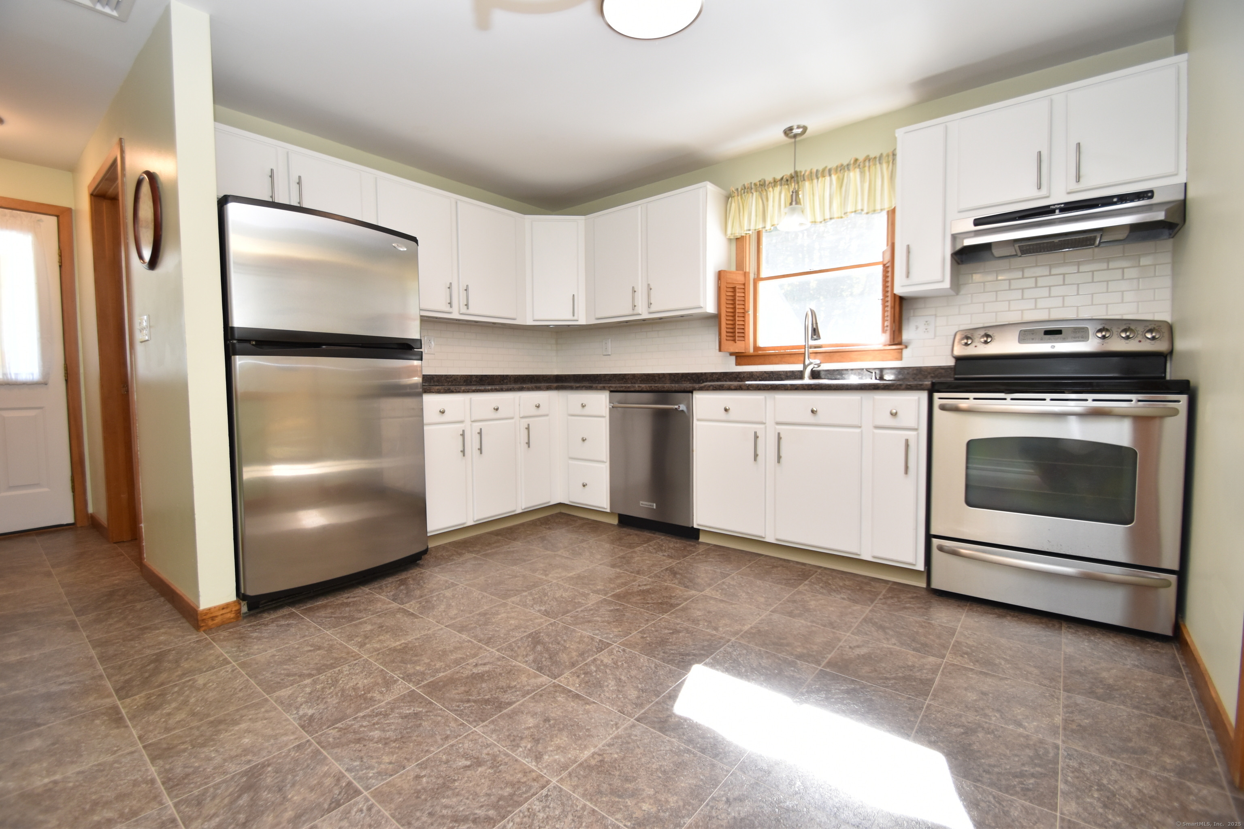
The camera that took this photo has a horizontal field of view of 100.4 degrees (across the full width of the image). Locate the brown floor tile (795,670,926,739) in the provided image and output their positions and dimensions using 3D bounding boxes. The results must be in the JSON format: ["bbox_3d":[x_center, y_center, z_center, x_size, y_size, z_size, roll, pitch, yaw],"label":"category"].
[{"bbox_3d":[0.662,0.833,1.473,0.300,0.010,0.293,2,4,39],"label":"brown floor tile"}]

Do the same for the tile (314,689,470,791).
[{"bbox_3d":[-0.608,0.858,1.383,0.303,0.010,0.297,2,4,38],"label":"tile"}]

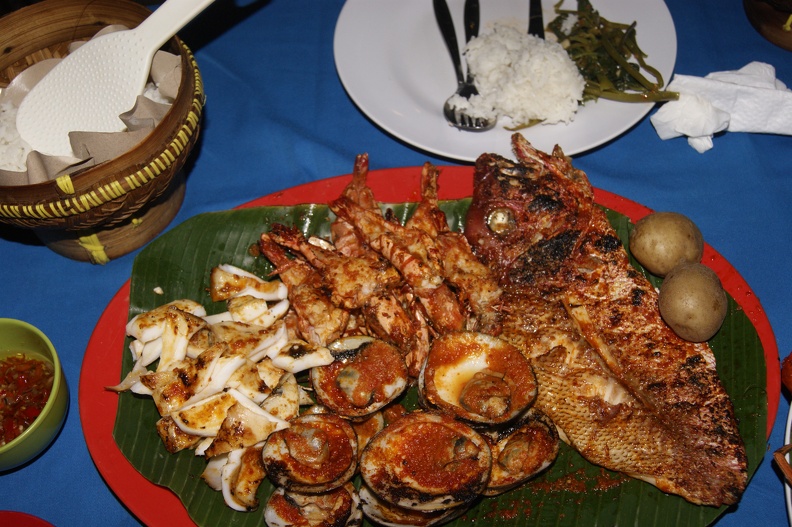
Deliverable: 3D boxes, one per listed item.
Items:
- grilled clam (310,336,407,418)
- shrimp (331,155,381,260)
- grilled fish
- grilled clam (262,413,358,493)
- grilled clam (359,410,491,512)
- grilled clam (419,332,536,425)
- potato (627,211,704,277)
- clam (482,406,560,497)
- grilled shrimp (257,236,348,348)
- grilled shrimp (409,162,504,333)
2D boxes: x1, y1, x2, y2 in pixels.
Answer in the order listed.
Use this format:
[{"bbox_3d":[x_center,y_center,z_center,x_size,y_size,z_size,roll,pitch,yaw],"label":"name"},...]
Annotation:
[{"bbox_3d":[-0.022,0.070,0.555,0.059,0.023,0.047,-1,56,1],"label":"grilled clam"},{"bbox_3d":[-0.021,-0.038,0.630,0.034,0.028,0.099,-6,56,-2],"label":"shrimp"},{"bbox_3d":[0.109,0.033,0.583,0.119,0.047,0.282,-20,58,-11],"label":"grilled fish"},{"bbox_3d":[-0.049,0.111,0.532,0.056,0.023,0.043,-1,56,1],"label":"grilled clam"},{"bbox_3d":[0.016,0.113,0.519,0.074,0.025,0.054,-1,56,1],"label":"grilled clam"},{"bbox_3d":[0.048,0.070,0.547,0.070,0.025,0.052,-1,56,1],"label":"grilled clam"},{"bbox_3d":[0.179,-0.013,0.609,0.049,0.045,0.047,-10,56,-5],"label":"potato"},{"bbox_3d":[0.069,0.112,0.540,0.056,0.023,0.047,-22,58,-12],"label":"clam"},{"bbox_3d":[-0.063,0.017,0.591,0.036,0.029,0.095,-28,59,-16],"label":"grilled shrimp"},{"bbox_3d":[0.040,-0.014,0.602,0.042,0.032,0.137,-13,56,-7],"label":"grilled shrimp"}]

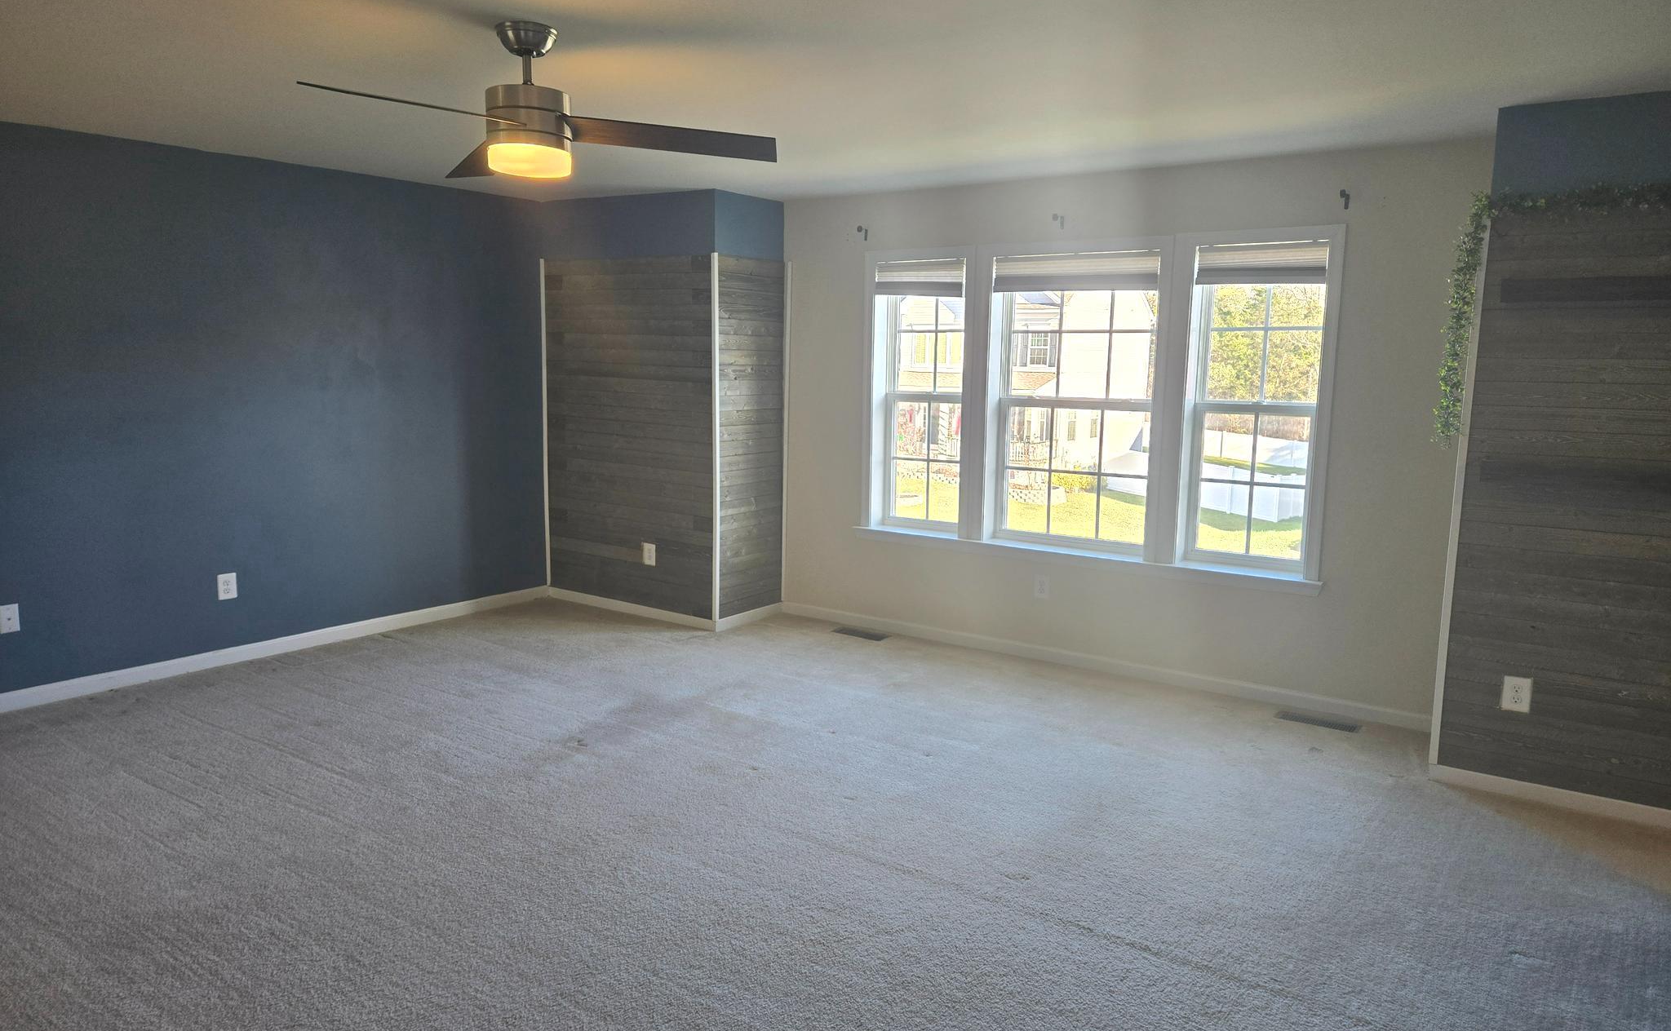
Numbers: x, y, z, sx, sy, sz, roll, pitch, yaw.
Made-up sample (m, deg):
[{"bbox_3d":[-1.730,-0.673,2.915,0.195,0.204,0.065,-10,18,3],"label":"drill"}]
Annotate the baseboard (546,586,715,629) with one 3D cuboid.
[{"bbox_3d":[-1.229,0.555,6.576,1.400,0.066,0.020,6,10,35],"label":"baseboard"}]

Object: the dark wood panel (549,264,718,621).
[{"bbox_3d":[-1.219,-0.468,6.436,1.354,2.006,0.030,6,10,35],"label":"dark wood panel"}]

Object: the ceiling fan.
[{"bbox_3d":[-0.876,-1.130,2.972,1.240,0.370,1.140,5,9,27],"label":"ceiling fan"}]

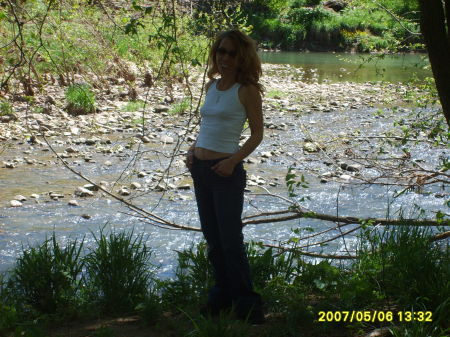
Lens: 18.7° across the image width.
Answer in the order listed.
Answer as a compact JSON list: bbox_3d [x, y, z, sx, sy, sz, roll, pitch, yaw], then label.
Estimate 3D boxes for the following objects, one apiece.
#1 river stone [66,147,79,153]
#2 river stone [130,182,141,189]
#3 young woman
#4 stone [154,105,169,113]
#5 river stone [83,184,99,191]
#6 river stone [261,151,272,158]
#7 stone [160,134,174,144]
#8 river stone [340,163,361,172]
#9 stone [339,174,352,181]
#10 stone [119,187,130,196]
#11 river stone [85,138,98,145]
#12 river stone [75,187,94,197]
[{"bbox_3d":[-2.673,-0.334,23.903,0.210,0.095,0.157,-1,7,-6],"label":"river stone"},{"bbox_3d":[-1.090,0.209,16.753,0.122,0.074,0.092,0,7,0],"label":"river stone"},{"bbox_3d":[0.006,0.057,7.755,0.460,1.670,0.360,6,9,42],"label":"young woman"},{"bbox_3d":[-1.460,-1.375,31.431,0.329,0.168,0.246,0,7,-3],"label":"stone"},{"bbox_3d":[-1.862,0.266,18.877,0.221,0.074,0.166,-1,7,-6],"label":"river stone"},{"bbox_3d":[0.616,-0.213,20.188,0.170,0.102,0.127,0,7,0],"label":"river stone"},{"bbox_3d":[-1.069,-0.533,25.355,0.259,0.152,0.195,0,7,-2],"label":"stone"},{"bbox_3d":[1.702,-0.019,18.527,0.284,0.107,0.213,0,7,0],"label":"river stone"},{"bbox_3d":[1.550,0.116,17.568,0.173,0.067,0.130,0,7,0],"label":"stone"},{"bbox_3d":[-1.349,0.312,18.344,0.154,0.106,0.116,0,7,-4],"label":"stone"},{"bbox_3d":[-2.477,-0.496,25.262,0.249,0.100,0.187,-1,7,-6],"label":"river stone"},{"bbox_3d":[-1.883,0.314,18.307,0.261,0.111,0.196,-1,7,-6],"label":"river stone"}]

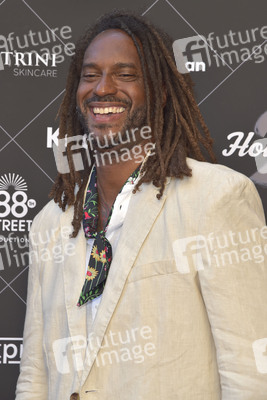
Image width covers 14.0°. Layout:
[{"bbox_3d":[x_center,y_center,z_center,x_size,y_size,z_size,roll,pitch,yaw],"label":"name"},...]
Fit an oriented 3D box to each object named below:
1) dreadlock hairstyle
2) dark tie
[{"bbox_3d":[0.000,-0.141,1.990,0.300,0.410,0.270,0,0,22],"label":"dreadlock hairstyle"},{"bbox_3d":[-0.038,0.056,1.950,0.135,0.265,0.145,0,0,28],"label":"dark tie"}]

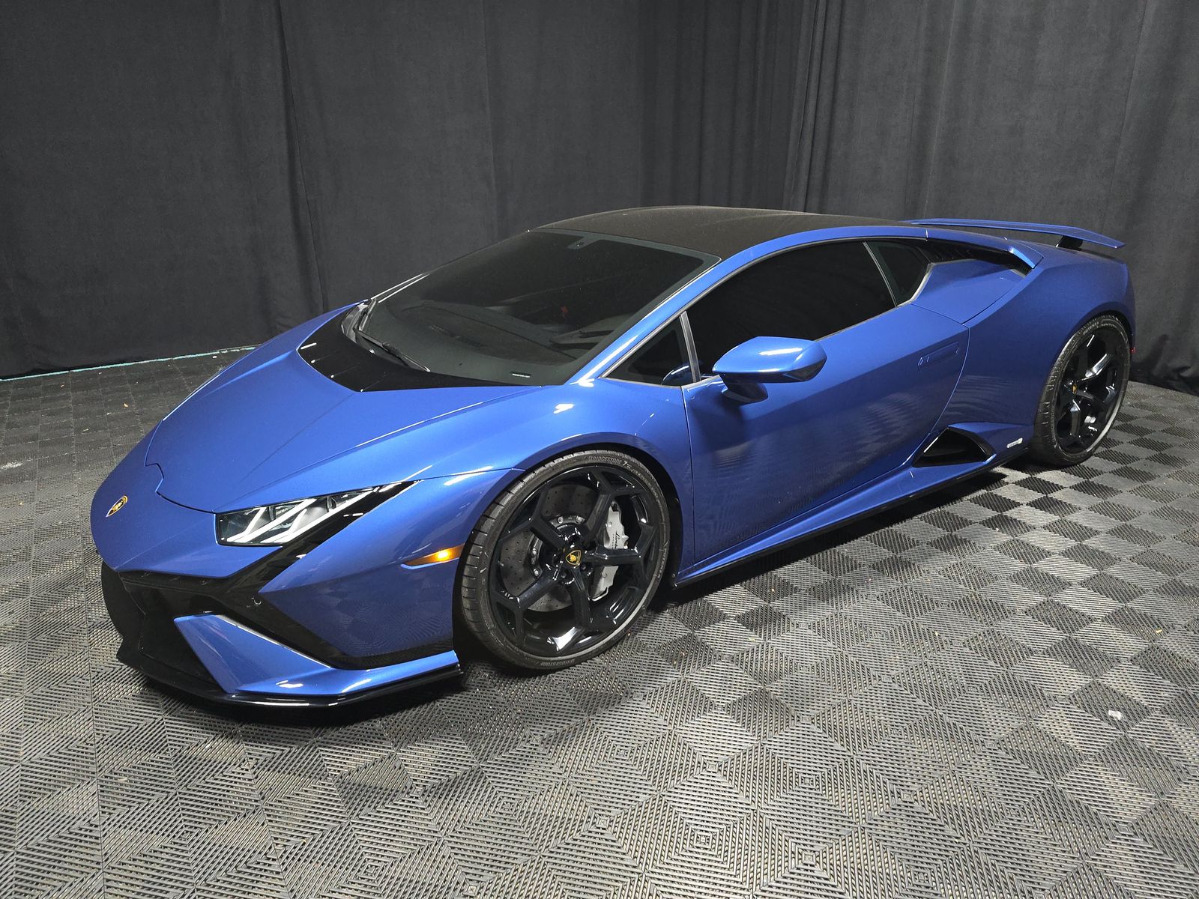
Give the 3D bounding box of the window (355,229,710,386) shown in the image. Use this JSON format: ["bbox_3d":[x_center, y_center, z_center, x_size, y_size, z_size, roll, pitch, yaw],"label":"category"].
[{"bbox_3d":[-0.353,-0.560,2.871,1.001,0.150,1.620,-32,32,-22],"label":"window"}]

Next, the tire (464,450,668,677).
[{"bbox_3d":[-0.112,0.271,2.280,0.650,0.650,0.245,-15,24,-32],"label":"tire"}]

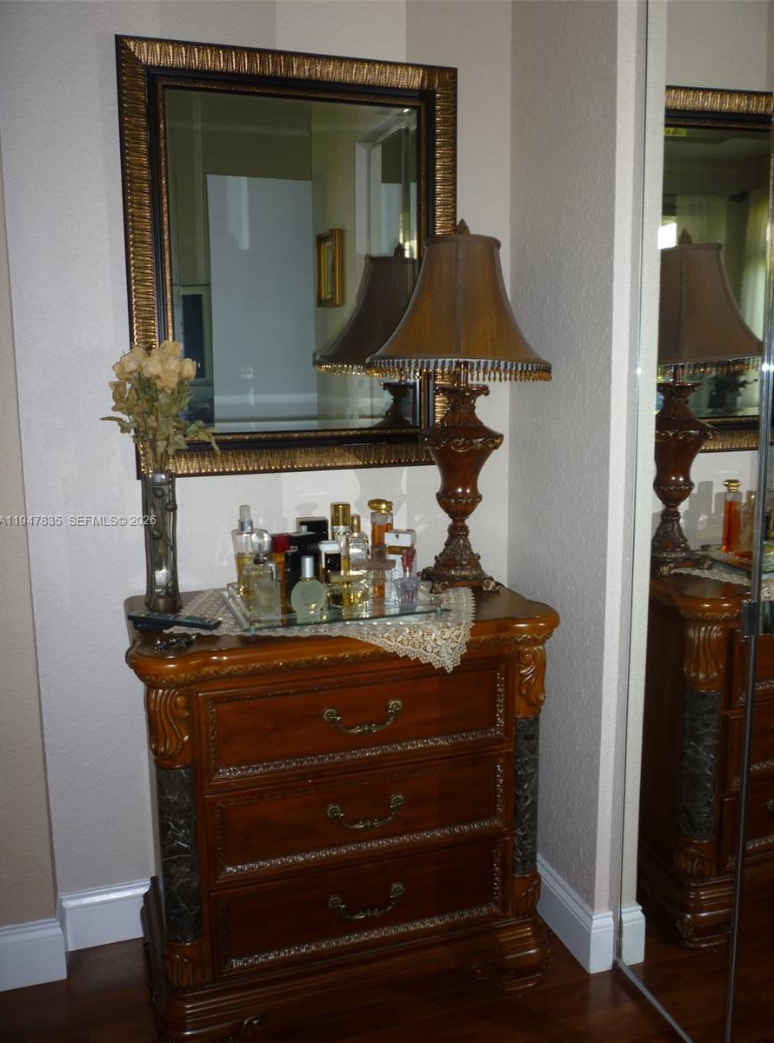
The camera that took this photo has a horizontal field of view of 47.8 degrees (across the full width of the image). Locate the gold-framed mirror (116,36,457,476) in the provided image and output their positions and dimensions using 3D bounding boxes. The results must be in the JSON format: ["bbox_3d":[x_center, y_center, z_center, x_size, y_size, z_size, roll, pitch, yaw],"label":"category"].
[{"bbox_3d":[-0.180,-0.532,1.841,0.706,0.856,0.040,-3,9,-17],"label":"gold-framed mirror"}]

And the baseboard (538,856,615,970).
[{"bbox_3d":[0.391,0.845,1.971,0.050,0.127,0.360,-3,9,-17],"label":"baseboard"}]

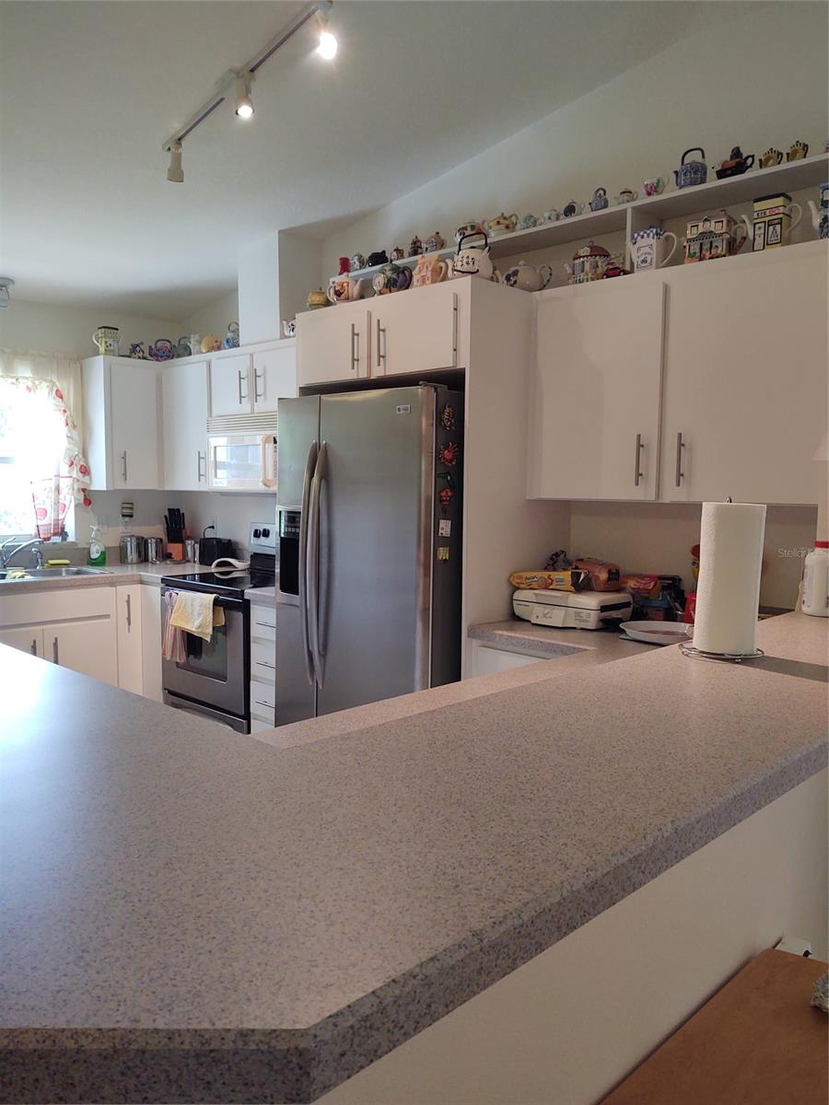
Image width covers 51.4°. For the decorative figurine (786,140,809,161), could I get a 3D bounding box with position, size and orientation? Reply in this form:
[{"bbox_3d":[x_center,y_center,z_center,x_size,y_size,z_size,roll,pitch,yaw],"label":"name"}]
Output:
[{"bbox_3d":[1.194,-1.240,2.692,0.075,0.091,0.048,5,6,44],"label":"decorative figurine"}]

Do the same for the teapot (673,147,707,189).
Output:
[{"bbox_3d":[0.951,-1.308,2.961,0.125,0.162,0.090,4,6,38],"label":"teapot"}]

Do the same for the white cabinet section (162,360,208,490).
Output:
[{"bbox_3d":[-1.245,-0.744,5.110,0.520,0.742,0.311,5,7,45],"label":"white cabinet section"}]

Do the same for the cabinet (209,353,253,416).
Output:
[{"bbox_3d":[-0.874,-0.889,4.727,0.385,0.315,0.320,5,6,44],"label":"cabinet"}]

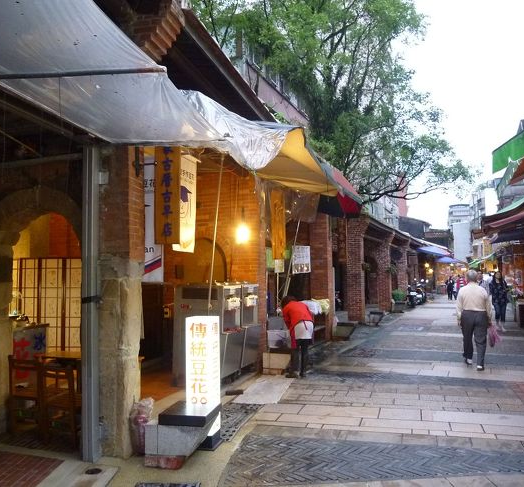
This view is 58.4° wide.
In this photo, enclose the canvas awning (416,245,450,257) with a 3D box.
[{"bbox_3d":[9.684,0.395,26.500,1.500,0.700,2.400,-3,-4,25],"label":"canvas awning"}]

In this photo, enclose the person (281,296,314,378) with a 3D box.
[{"bbox_3d":[0.527,1.496,7.559,0.620,1.250,0.450,-5,-6,44],"label":"person"}]

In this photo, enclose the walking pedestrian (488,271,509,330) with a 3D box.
[{"bbox_3d":[6.268,1.519,12.485,0.500,1.600,0.340,-3,-4,23],"label":"walking pedestrian"}]

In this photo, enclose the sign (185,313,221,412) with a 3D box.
[{"bbox_3d":[-0.546,1.316,4.527,0.250,1.200,0.250,-3,-5,22],"label":"sign"}]

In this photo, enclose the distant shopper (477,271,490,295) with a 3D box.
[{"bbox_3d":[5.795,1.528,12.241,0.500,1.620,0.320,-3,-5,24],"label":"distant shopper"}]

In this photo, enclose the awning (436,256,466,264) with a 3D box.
[{"bbox_3d":[12.418,1.123,31.000,1.800,0.500,2.800,-3,-5,24],"label":"awning"}]

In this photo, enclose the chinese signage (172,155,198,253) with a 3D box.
[{"bbox_3d":[-0.779,-0.405,4.750,0.040,0.970,0.350,-4,-5,35],"label":"chinese signage"}]

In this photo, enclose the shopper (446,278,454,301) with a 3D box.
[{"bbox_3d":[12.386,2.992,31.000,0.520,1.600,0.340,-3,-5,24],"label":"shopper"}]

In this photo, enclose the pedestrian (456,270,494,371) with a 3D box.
[{"bbox_3d":[3.518,1.260,7.828,0.520,1.640,0.380,-3,-5,24],"label":"pedestrian"}]

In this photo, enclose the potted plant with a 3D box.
[{"bbox_3d":[5.997,2.461,20.468,0.680,1.000,0.680,-3,-4,20],"label":"potted plant"}]

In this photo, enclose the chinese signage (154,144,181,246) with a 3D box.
[{"bbox_3d":[-0.861,-0.486,4.300,0.260,1.020,0.050,-3,-4,16],"label":"chinese signage"}]

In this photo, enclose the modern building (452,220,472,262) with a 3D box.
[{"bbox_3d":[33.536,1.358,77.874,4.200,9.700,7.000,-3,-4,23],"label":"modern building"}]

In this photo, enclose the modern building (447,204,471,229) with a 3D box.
[{"bbox_3d":[57.285,-0.542,133.427,8.500,20.100,9.000,-3,-4,23],"label":"modern building"}]

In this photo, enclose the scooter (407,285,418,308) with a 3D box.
[{"bbox_3d":[7.209,2.453,22.464,0.650,1.120,1.750,-3,-4,20],"label":"scooter"}]

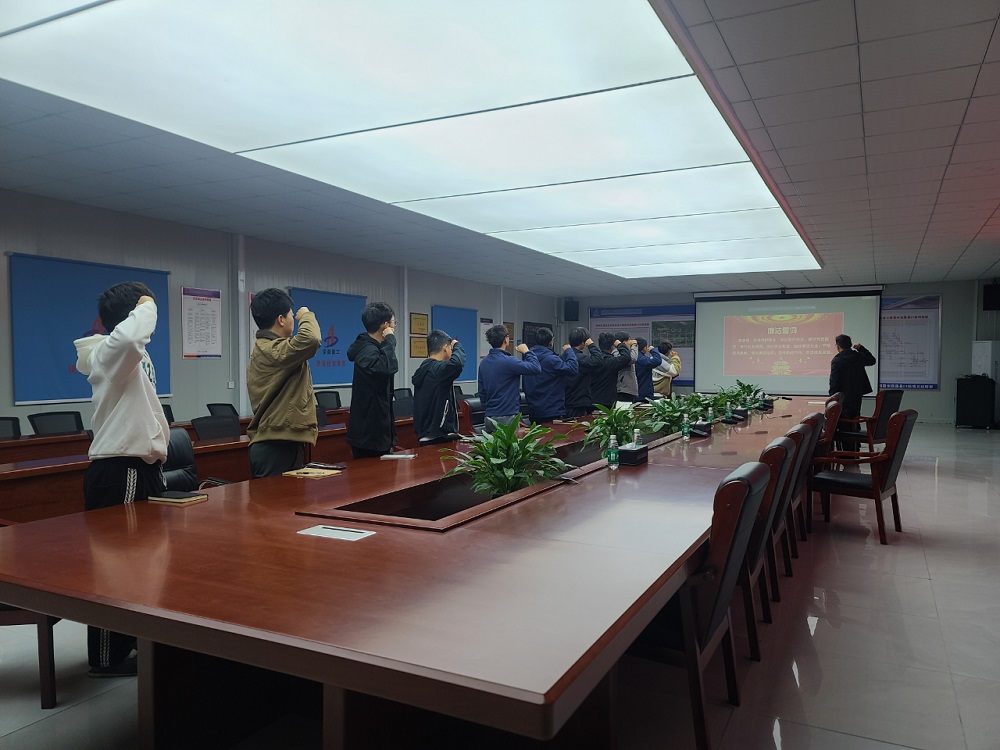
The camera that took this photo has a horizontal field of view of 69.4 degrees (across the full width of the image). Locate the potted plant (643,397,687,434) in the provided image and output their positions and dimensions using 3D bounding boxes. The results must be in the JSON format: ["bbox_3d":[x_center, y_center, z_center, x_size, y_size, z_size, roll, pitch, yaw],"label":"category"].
[{"bbox_3d":[1.650,0.444,7.216,0.580,0.500,0.580,1,1,28],"label":"potted plant"}]

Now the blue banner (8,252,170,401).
[{"bbox_3d":[-4.278,-0.455,7.722,0.050,1.437,1.746,1,2,28],"label":"blue banner"}]

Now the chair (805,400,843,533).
[{"bbox_3d":[2.865,0.759,6.899,0.640,1.010,0.580,1,2,28],"label":"chair"}]

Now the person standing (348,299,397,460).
[{"bbox_3d":[-0.864,0.425,4.925,0.420,1.790,0.500,0,1,-16],"label":"person standing"}]

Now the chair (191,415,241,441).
[{"bbox_3d":[-2.324,0.815,6.312,0.580,0.930,0.570,1,2,28],"label":"chair"}]

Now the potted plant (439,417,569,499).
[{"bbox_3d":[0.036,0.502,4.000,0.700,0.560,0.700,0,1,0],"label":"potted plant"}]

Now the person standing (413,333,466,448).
[{"bbox_3d":[-0.491,0.468,5.768,0.460,1.647,0.520,-1,1,-24],"label":"person standing"}]

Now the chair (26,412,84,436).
[{"bbox_3d":[-4.253,0.819,7.000,0.600,0.920,0.580,1,1,28],"label":"chair"}]

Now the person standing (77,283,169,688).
[{"bbox_3d":[-1.724,0.473,3.321,0.450,1.770,0.500,-1,1,-20],"label":"person standing"}]

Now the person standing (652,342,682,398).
[{"bbox_3d":[2.722,0.302,11.819,0.460,1.710,0.520,-1,1,-22],"label":"person standing"}]

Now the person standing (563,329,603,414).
[{"bbox_3d":[0.970,0.329,8.488,0.460,1.797,0.560,-1,2,-40],"label":"person standing"}]

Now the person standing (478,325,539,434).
[{"bbox_3d":[0.082,0.408,6.824,0.540,1.735,0.450,1,2,38],"label":"person standing"}]

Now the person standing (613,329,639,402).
[{"bbox_3d":[1.705,0.280,9.889,0.440,1.831,0.500,-1,2,-32],"label":"person standing"}]

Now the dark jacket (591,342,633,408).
[{"bbox_3d":[1.408,0.007,9.283,0.460,0.849,0.560,-1,2,-42],"label":"dark jacket"}]

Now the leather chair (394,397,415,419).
[{"bbox_3d":[-1.202,0.756,9.107,0.600,0.940,0.580,1,1,28],"label":"leather chair"}]

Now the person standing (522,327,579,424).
[{"bbox_3d":[0.522,0.369,7.610,0.480,1.759,0.580,-1,2,-43],"label":"person standing"}]

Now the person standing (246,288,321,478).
[{"bbox_3d":[-1.244,0.438,4.176,0.450,1.800,0.500,-1,2,-30],"label":"person standing"}]

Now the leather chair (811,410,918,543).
[{"bbox_3d":[2.947,0.782,5.882,0.690,1.020,0.600,1,2,37],"label":"leather chair"}]

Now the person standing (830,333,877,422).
[{"bbox_3d":[5.056,0.302,10.359,0.660,1.762,0.450,0,1,10],"label":"person standing"}]

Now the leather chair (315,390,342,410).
[{"bbox_3d":[-2.495,0.729,10.367,0.600,0.940,0.580,1,1,28],"label":"leather chair"}]

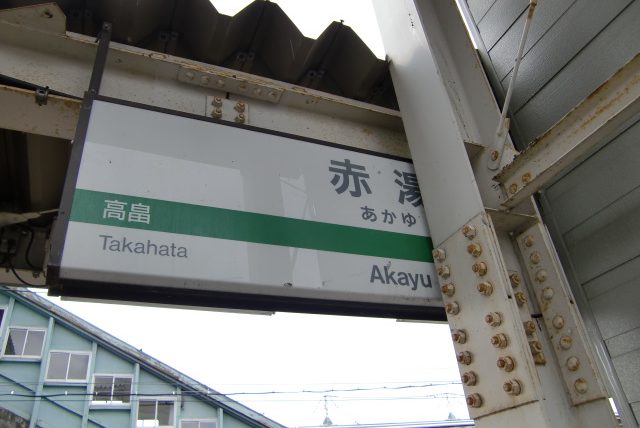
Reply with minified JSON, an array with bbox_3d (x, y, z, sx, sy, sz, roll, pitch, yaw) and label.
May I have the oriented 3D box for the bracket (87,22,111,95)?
[{"bbox_3d":[-0.746,-0.528,1.764,0.031,0.350,0.030,8,-34,-22],"label":"bracket"}]

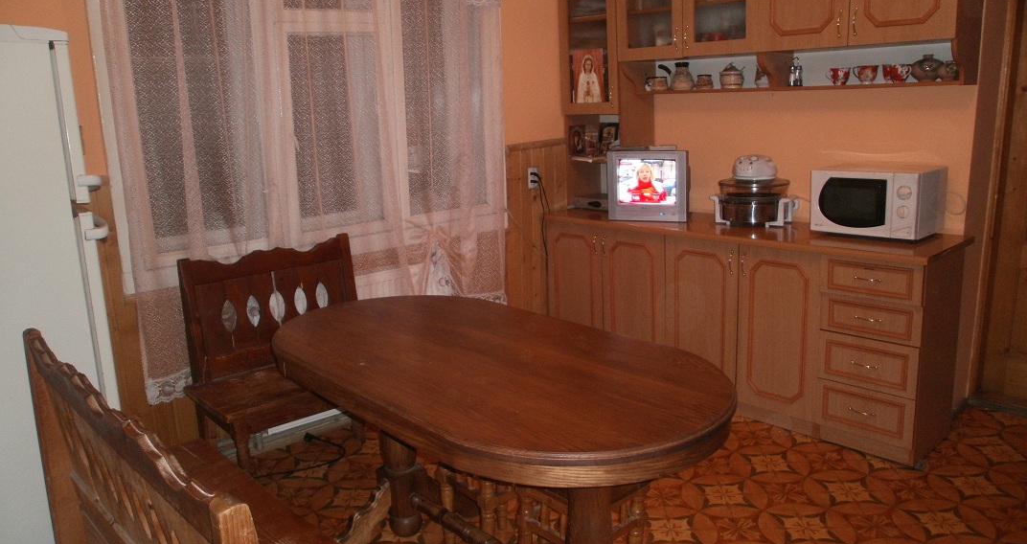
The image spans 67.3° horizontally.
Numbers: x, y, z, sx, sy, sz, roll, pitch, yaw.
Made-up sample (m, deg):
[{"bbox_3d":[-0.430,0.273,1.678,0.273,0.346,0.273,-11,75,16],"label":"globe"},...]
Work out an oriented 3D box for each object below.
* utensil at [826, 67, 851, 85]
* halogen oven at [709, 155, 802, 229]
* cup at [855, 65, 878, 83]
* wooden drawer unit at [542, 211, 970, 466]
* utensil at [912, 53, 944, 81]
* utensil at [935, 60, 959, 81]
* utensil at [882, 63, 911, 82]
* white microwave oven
[{"bbox_3d":[1.421,-0.855,3.373,0.085,0.074,0.107,-15,18,-41],"label":"utensil"},{"bbox_3d":[1.151,-0.395,3.685,0.398,0.323,0.343,4,15,28],"label":"halogen oven"},{"bbox_3d":[1.501,-0.841,3.287,0.083,0.078,0.105,-15,18,-41],"label":"cup"},{"bbox_3d":[1.057,0.174,3.839,0.480,0.846,2.008,-15,18,-41],"label":"wooden drawer unit"},{"bbox_3d":[1.674,-0.820,3.106,0.129,0.106,0.129,-15,18,-41],"label":"utensil"},{"bbox_3d":[1.767,-0.812,3.119,0.095,0.080,0.095,-14,17,-42],"label":"utensil"},{"bbox_3d":[1.591,-0.820,3.192,0.088,0.075,0.110,-15,18,-41],"label":"utensil"},{"bbox_3d":[1.576,-0.303,3.341,0.317,0.286,0.441,-14,17,-42],"label":"white microwave oven"}]

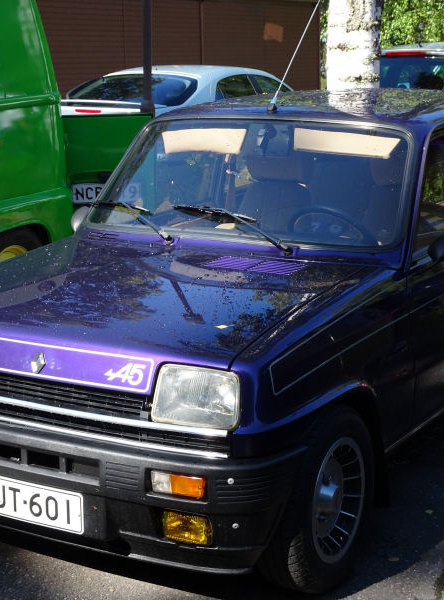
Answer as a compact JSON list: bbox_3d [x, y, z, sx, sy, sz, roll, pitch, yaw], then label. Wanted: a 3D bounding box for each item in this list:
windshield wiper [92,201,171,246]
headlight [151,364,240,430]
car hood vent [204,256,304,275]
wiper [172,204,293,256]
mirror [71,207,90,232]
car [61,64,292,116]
[{"bbox_3d":[-0.310,-0.308,3.955,0.494,0.082,0.060,29,-15,44],"label":"windshield wiper"},{"bbox_3d":[-0.057,0.239,2.792,0.218,0.148,0.090,6,14,30],"label":"headlight"},{"bbox_3d":[0.101,-0.109,3.508,0.320,0.025,0.150,6,21,30],"label":"car hood vent"},{"bbox_3d":[0.043,-0.265,3.727,0.554,0.060,0.094,25,71,38],"label":"wiper"},{"bbox_3d":[-0.535,-0.311,4.311,0.145,0.105,0.095,8,15,37],"label":"mirror"},{"bbox_3d":[-0.214,-1.955,12.748,1.770,1.430,4.550,6,14,30],"label":"car"}]

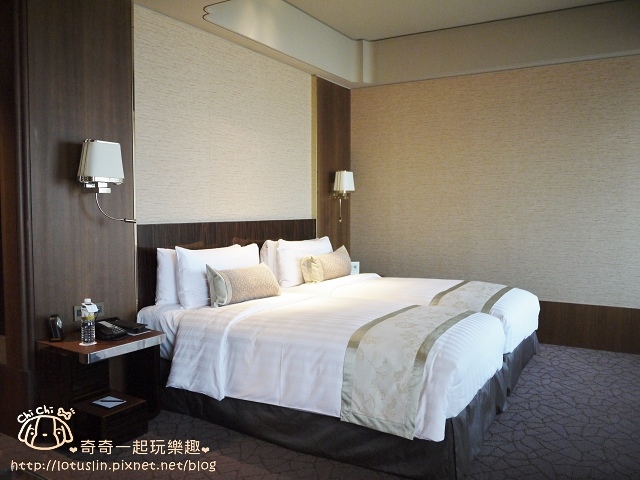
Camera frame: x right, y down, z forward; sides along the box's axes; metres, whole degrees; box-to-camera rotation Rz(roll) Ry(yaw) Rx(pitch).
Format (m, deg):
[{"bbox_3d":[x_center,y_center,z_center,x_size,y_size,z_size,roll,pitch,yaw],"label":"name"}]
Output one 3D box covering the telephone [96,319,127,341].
[{"bbox_3d":[-1.165,0.494,2.847,0.200,0.066,0.148,4,5,39],"label":"telephone"}]

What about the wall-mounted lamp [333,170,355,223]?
[{"bbox_3d":[0.229,-0.435,5.246,0.178,0.510,0.225,3,5,31],"label":"wall-mounted lamp"}]

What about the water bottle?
[{"bbox_3d":[-1.188,0.421,2.668,0.071,0.230,0.071,3,5,31],"label":"water bottle"}]

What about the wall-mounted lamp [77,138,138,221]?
[{"bbox_3d":[-1.204,-0.319,2.901,0.195,0.445,0.280,3,5,31],"label":"wall-mounted lamp"}]

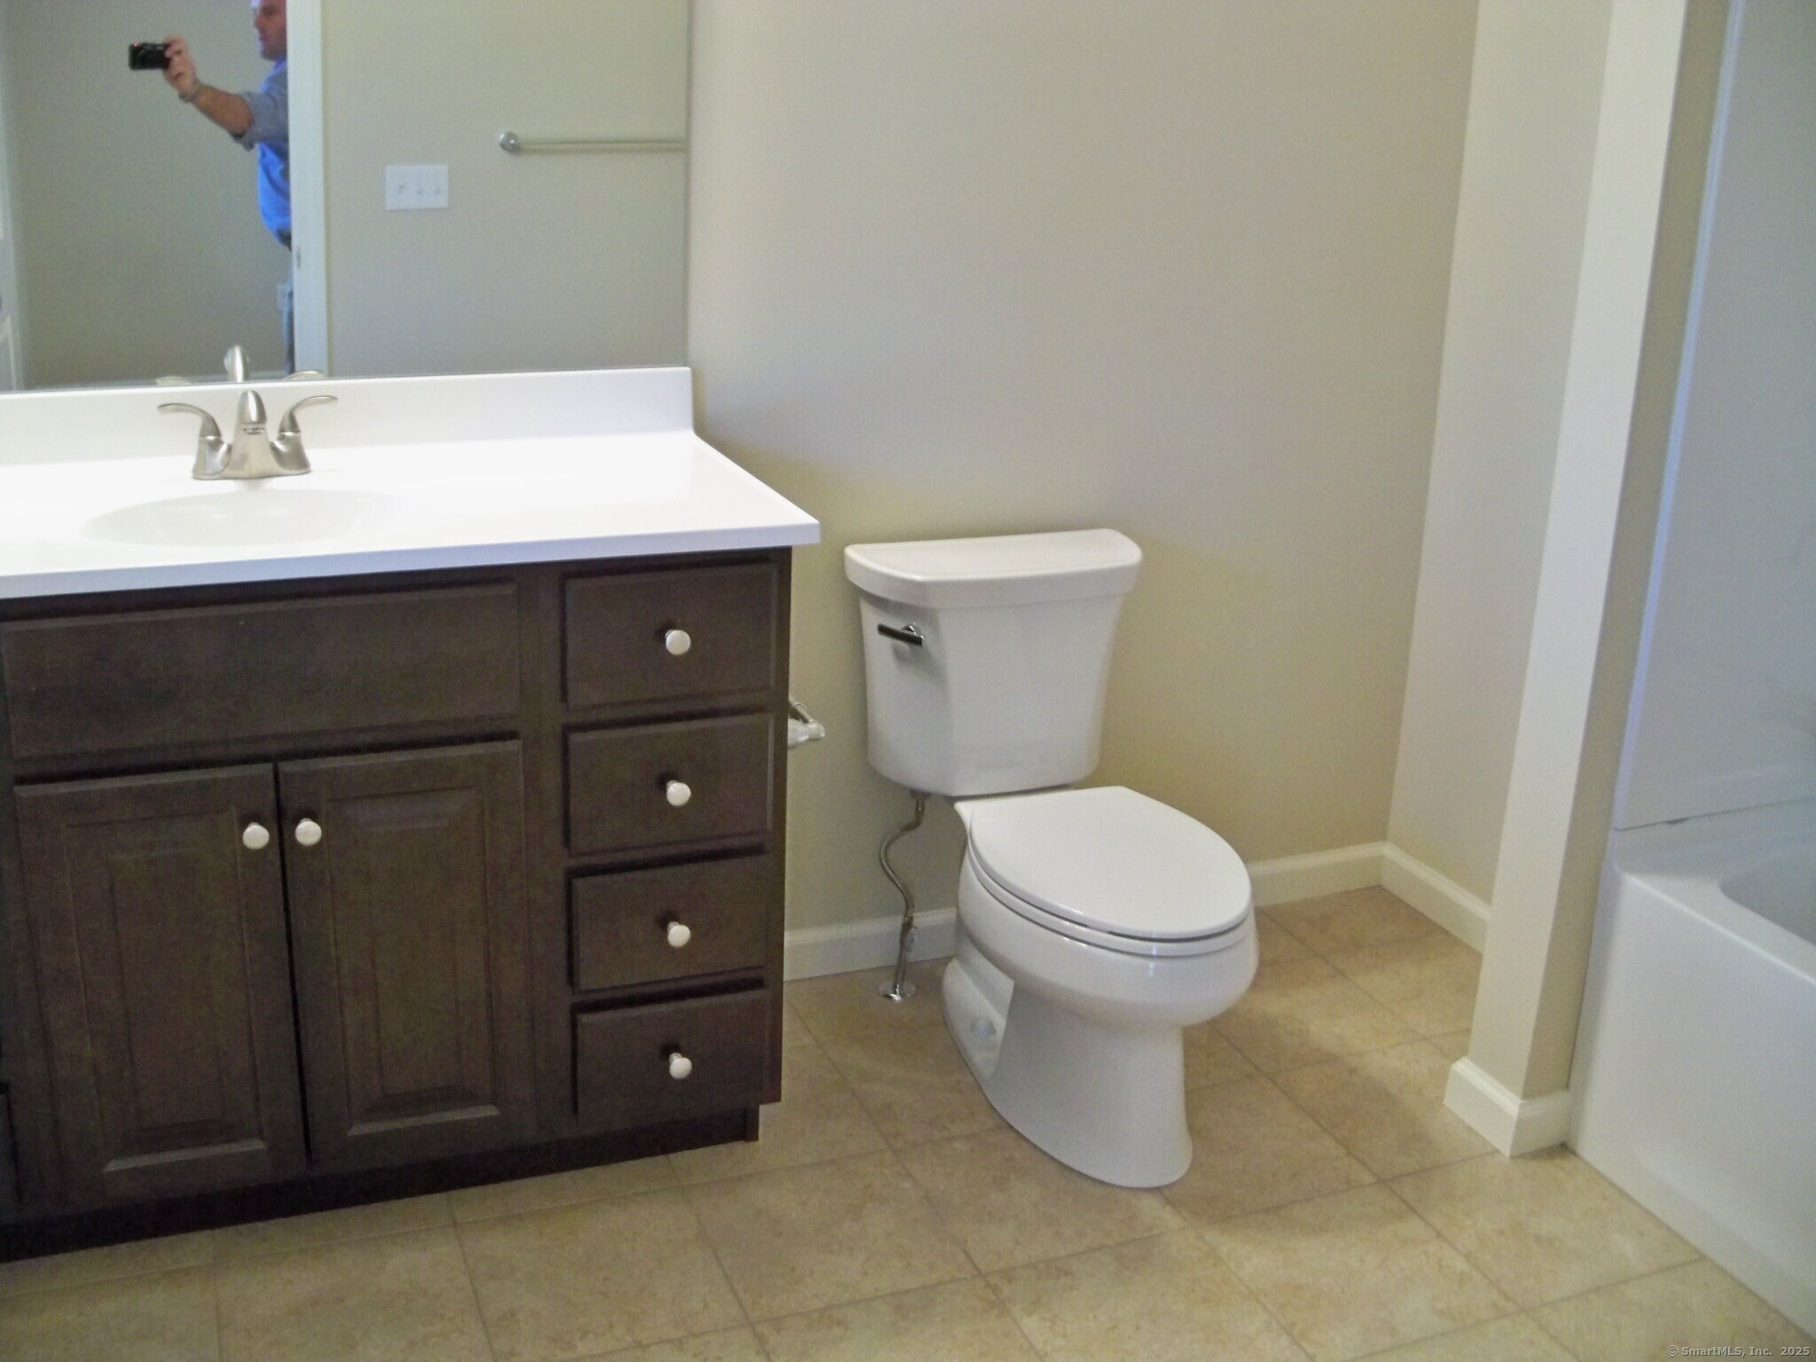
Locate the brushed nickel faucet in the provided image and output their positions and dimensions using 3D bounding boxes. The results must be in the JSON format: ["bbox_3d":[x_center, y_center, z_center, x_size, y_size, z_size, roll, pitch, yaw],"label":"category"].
[{"bbox_3d":[-0.797,-0.297,2.233,0.221,0.115,0.154,-5,20,-21],"label":"brushed nickel faucet"}]

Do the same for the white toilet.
[{"bbox_3d":[0.239,0.233,2.634,0.468,0.721,0.763,-5,20,-21],"label":"white toilet"}]

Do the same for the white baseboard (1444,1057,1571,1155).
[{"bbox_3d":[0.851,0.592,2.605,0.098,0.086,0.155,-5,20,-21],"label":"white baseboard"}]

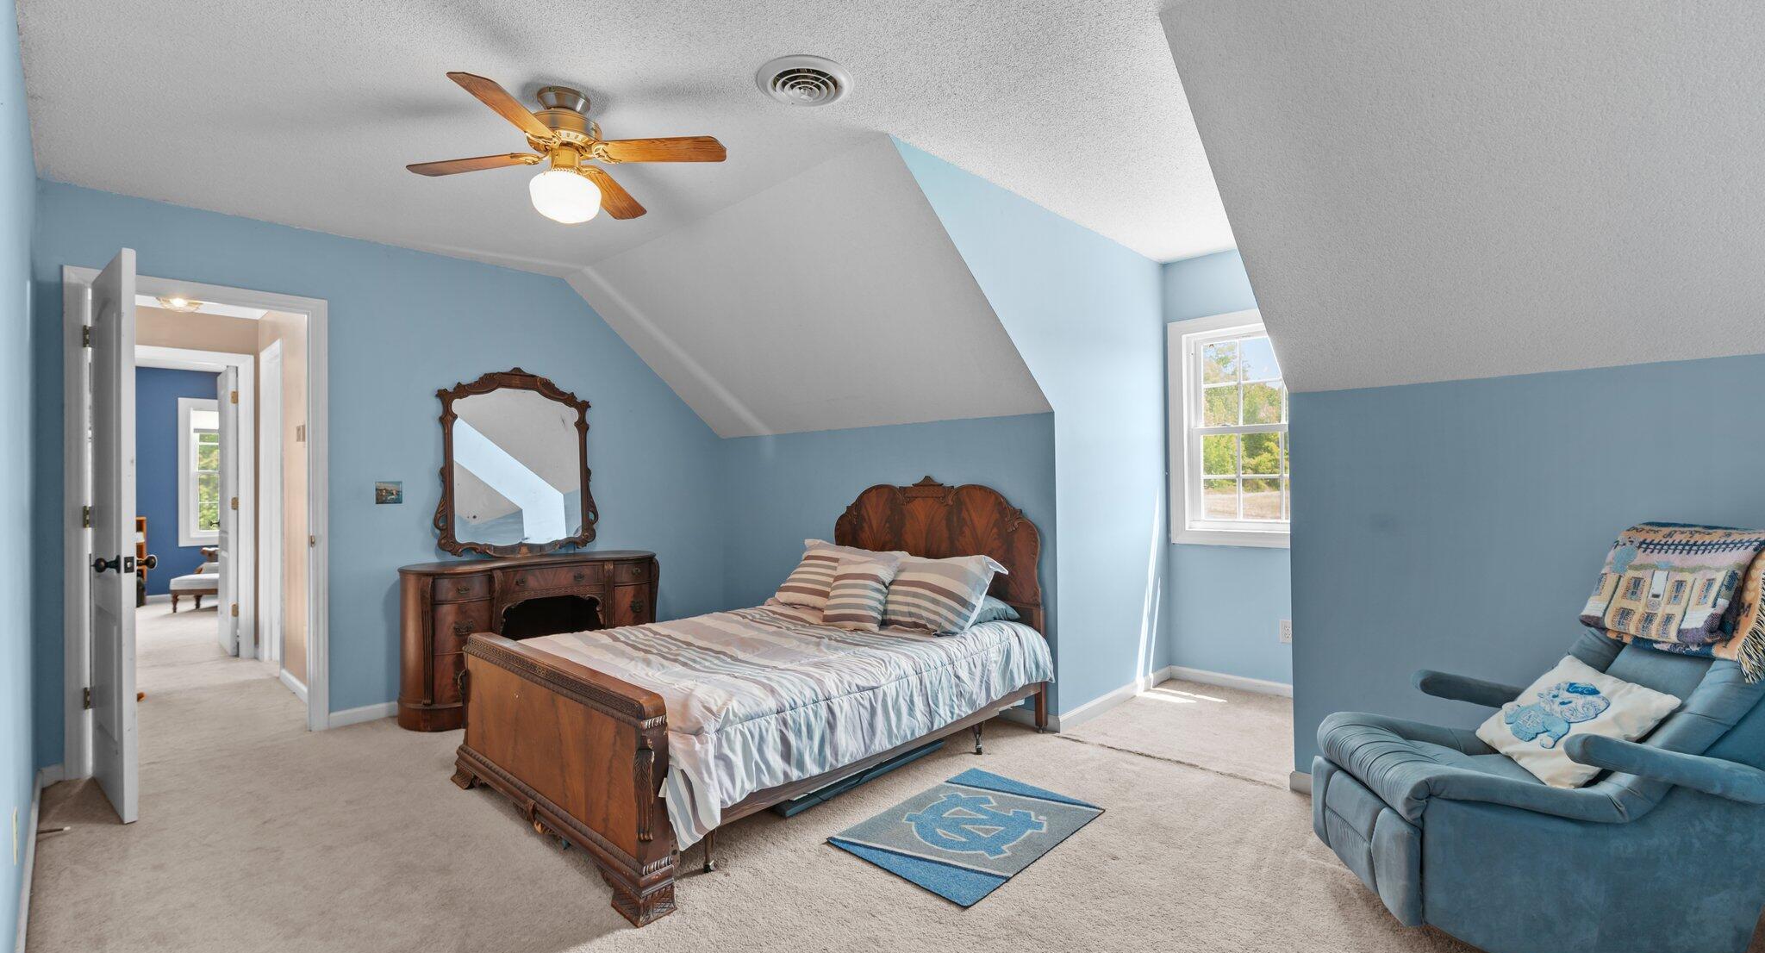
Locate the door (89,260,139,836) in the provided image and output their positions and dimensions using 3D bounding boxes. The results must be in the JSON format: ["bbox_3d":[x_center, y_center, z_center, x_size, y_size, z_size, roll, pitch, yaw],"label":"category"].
[{"bbox_3d":[-2.952,0.213,2.822,0.715,2.030,0.040,-1,-1,37],"label":"door"}]

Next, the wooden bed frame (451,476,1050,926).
[{"bbox_3d":[-0.467,0.610,3.203,1.490,1.215,2.090,-1,-1,44],"label":"wooden bed frame"}]

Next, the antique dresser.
[{"bbox_3d":[-1.872,0.849,4.030,0.490,0.775,1.260,-1,-1,44],"label":"antique dresser"}]

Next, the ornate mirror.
[{"bbox_3d":[-2.049,-0.075,4.194,0.060,1.080,0.890,-1,-1,44],"label":"ornate mirror"}]

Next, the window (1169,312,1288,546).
[{"bbox_3d":[2.093,-0.270,4.093,0.970,1.320,0.100,-1,-1,43],"label":"window"}]

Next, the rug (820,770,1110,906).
[{"bbox_3d":[0.305,1.201,2.538,0.580,0.010,0.820,-1,-1,44],"label":"rug"}]

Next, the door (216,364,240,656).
[{"bbox_3d":[-4.824,0.249,5.408,0.713,2.030,0.040,-1,-1,43],"label":"door"}]

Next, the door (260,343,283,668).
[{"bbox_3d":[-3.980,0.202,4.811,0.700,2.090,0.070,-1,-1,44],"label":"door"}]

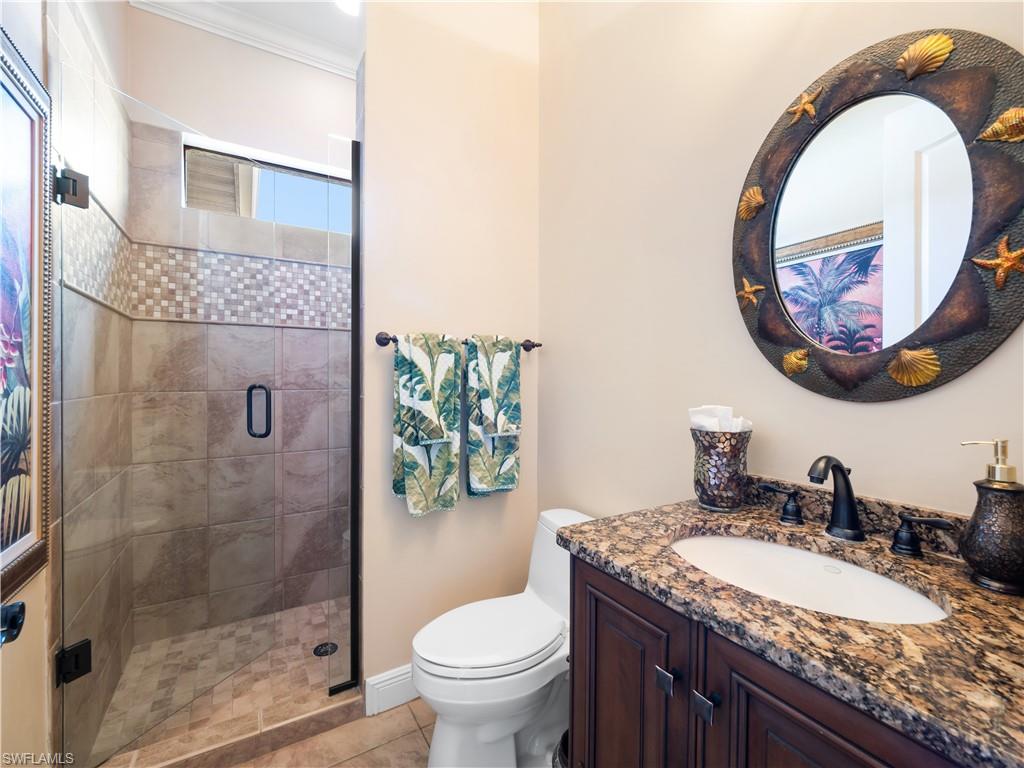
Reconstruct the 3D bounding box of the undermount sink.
[{"bbox_3d":[0.487,0.426,0.748,0.375,0.165,0.445,0,0,-31],"label":"undermount sink"}]

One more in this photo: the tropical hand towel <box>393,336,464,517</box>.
[{"bbox_3d":[-0.307,0.146,1.526,0.245,0.650,0.085,0,0,-30],"label":"tropical hand towel"}]

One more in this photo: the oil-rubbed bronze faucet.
[{"bbox_3d":[0.652,0.233,0.845,0.172,0.170,0.060,0,0,-31],"label":"oil-rubbed bronze faucet"}]

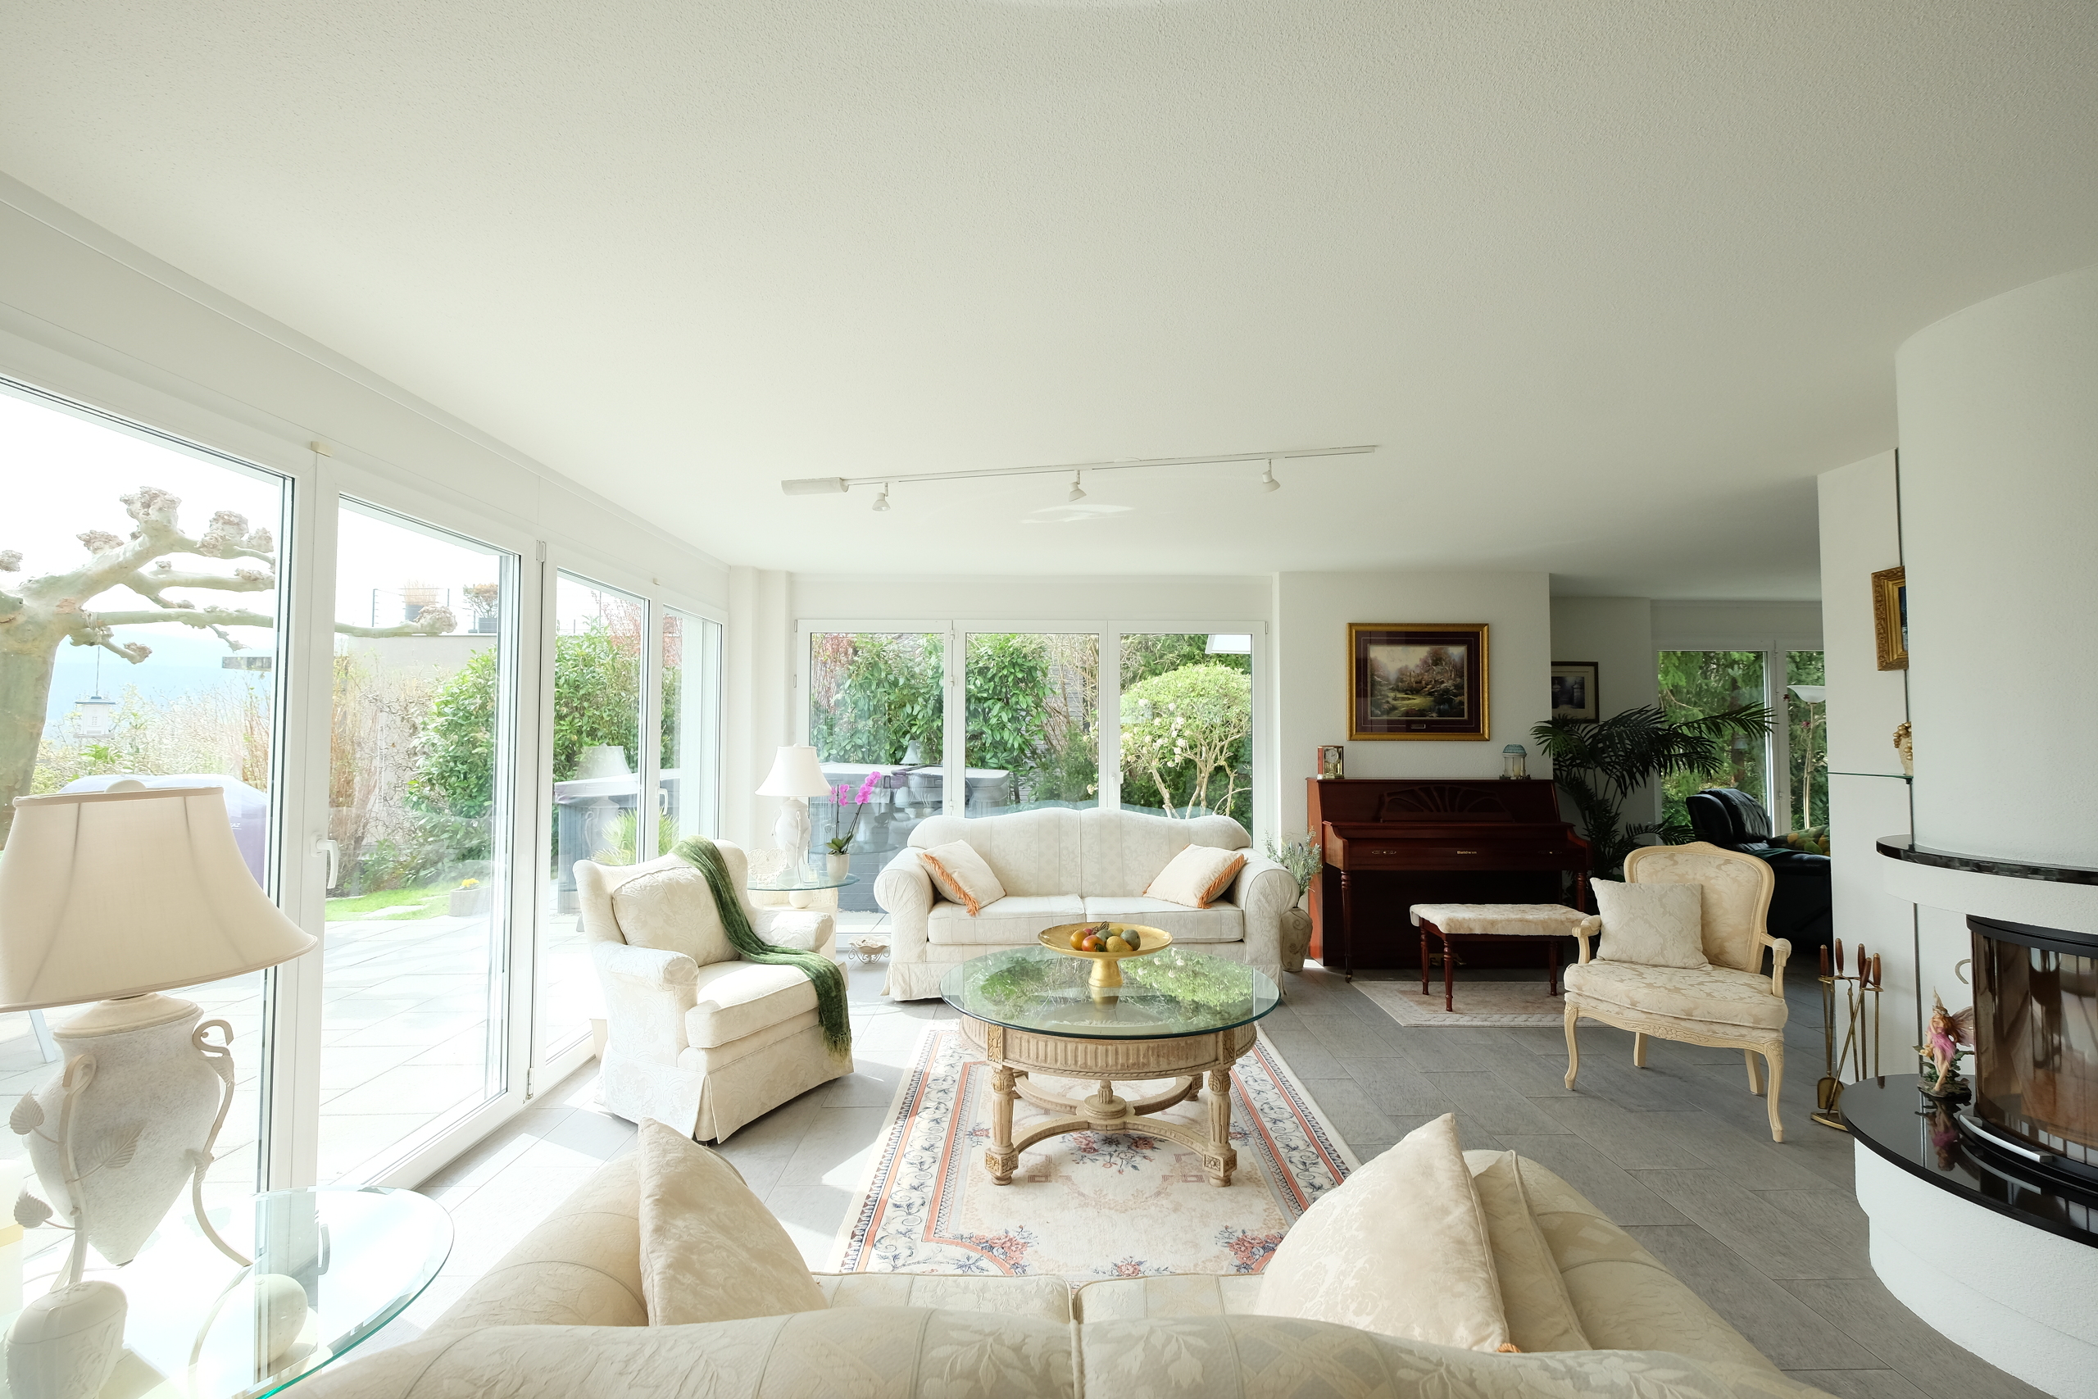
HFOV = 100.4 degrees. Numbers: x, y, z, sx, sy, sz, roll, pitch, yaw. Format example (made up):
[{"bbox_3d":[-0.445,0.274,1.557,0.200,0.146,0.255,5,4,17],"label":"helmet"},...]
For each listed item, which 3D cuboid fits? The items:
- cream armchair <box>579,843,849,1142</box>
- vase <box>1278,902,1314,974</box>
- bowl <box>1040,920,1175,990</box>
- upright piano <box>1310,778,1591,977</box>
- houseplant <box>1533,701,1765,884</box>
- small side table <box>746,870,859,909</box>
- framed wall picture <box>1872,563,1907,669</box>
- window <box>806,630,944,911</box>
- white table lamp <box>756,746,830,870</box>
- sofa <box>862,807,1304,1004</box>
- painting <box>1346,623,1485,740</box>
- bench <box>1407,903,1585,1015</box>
[{"bbox_3d":[-1.319,1.050,3.441,0.840,0.910,0.760,-1,-3,27],"label":"cream armchair"},{"bbox_3d":[1.486,1.432,5.301,0.232,0.398,0.232,0,-2,-1],"label":"vase"},{"bbox_3d":[0.201,0.878,2.997,0.460,0.180,0.460,0,-2,0],"label":"bowl"},{"bbox_3d":[2.413,1.064,5.322,1.466,1.140,0.651,0,-2,-1],"label":"upright piano"},{"bbox_3d":[3.688,0.813,5.427,1.300,1.550,1.150,0,-2,-1],"label":"houseplant"},{"bbox_3d":[-1.469,1.335,5.086,0.715,0.565,0.715,0,-2,-1],"label":"small side table"},{"bbox_3d":[3.014,-0.288,3.010,0.040,0.361,0.330,0,-2,-1],"label":"framed wall picture"},{"bbox_3d":[-1.149,0.545,5.784,0.984,2.082,0.100,0,-2,-1],"label":"window"},{"bbox_3d":[-1.485,0.663,5.111,0.438,0.779,0.438,0,-2,-1],"label":"white table lamp"},{"bbox_3d":[0.188,1.102,4.972,2.220,0.930,0.940,0,-2,-1],"label":"sofa"},{"bbox_3d":[2.425,-0.121,5.720,0.946,0.767,0.034,0,-2,-1],"label":"painting"},{"bbox_3d":[2.449,1.372,4.659,0.841,0.476,0.422,0,-2,-1],"label":"bench"}]

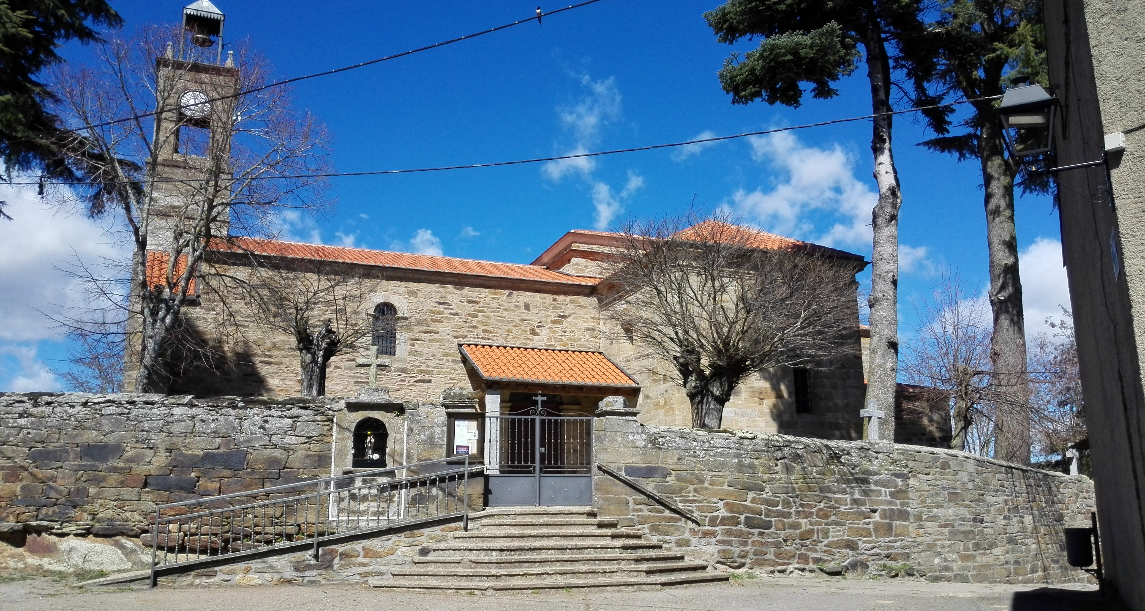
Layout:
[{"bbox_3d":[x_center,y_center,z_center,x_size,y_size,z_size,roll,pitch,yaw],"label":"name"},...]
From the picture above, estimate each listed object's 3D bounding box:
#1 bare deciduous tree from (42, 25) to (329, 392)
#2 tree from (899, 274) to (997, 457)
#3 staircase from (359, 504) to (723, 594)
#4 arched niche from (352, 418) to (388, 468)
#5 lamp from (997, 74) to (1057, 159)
[{"bbox_3d":[-7.750,-1.171,16.830,5.400,9.300,5.100,0,-11,0],"label":"bare deciduous tree"},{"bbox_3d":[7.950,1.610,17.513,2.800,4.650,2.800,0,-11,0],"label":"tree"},{"bbox_3d":[-0.336,3.574,12.688,5.150,1.020,2.200,2,-11,-10],"label":"staircase"},{"bbox_3d":[-3.258,2.228,13.725,0.550,0.800,0.320,2,-11,-8],"label":"arched niche"},{"bbox_3d":[3.779,-1.561,7.076,0.450,0.740,0.450,-6,-12,27],"label":"lamp"}]

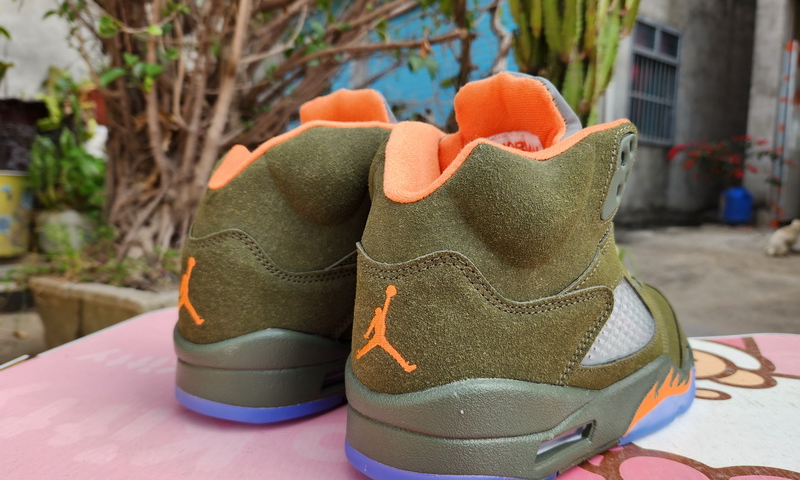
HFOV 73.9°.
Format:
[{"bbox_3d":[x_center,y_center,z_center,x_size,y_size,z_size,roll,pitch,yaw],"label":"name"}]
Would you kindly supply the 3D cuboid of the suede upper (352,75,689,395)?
[{"bbox_3d":[0.097,-0.010,0.310,0.288,0.157,0.107,-1,5,-43],"label":"suede upper"}]

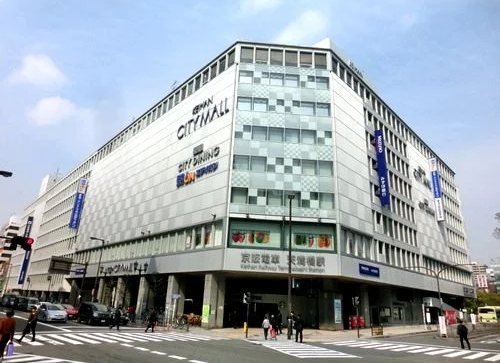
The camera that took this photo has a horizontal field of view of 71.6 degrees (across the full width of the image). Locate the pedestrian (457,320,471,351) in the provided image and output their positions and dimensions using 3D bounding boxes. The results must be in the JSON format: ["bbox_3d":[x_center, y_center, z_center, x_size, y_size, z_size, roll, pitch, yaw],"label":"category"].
[{"bbox_3d":[13.300,9.487,21.542,0.550,1.760,0.450,11,-21,-22],"label":"pedestrian"}]

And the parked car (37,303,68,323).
[{"bbox_3d":[-18.900,12.468,33.086,1.745,1.490,4.400,18,-24,-37],"label":"parked car"}]

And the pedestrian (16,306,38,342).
[{"bbox_3d":[-11.336,7.289,17.787,0.750,1.680,0.500,16,-23,-33],"label":"pedestrian"}]

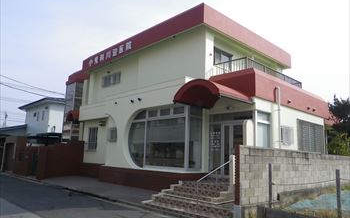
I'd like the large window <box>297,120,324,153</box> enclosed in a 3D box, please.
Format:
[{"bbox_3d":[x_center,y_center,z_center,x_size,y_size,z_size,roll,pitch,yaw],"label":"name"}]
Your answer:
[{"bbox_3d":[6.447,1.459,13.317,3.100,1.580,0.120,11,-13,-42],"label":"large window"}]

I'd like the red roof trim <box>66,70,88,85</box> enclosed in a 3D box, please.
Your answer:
[{"bbox_3d":[-7.288,-2.268,21.593,0.950,0.850,2.700,11,-13,-42],"label":"red roof trim"}]

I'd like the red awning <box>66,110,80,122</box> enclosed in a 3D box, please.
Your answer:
[{"bbox_3d":[-6.772,0.592,19.660,1.000,0.850,1.150,11,-13,-42],"label":"red awning"}]

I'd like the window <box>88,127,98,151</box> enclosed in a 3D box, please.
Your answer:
[{"bbox_3d":[-5.350,1.957,18.495,0.120,1.440,1.080,11,-13,-42],"label":"window"}]

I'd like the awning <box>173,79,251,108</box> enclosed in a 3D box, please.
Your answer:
[{"bbox_3d":[1.394,-0.529,10.417,1.900,0.700,2.140,11,-13,-42],"label":"awning"}]

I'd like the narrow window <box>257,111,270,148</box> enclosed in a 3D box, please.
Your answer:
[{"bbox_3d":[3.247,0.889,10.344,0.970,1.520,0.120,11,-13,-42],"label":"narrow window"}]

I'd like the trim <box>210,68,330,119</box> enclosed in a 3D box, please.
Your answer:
[{"bbox_3d":[4.728,-0.330,13.443,7.130,1.100,2.280,11,-13,-42],"label":"trim"}]

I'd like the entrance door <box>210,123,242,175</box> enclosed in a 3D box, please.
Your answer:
[{"bbox_3d":[1.916,1.528,10.851,0.120,2.090,1.540,11,-13,-42],"label":"entrance door"}]

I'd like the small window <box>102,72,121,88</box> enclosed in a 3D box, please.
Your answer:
[{"bbox_3d":[-4.009,-1.776,17.784,0.120,0.660,2.100,11,-13,-42],"label":"small window"}]

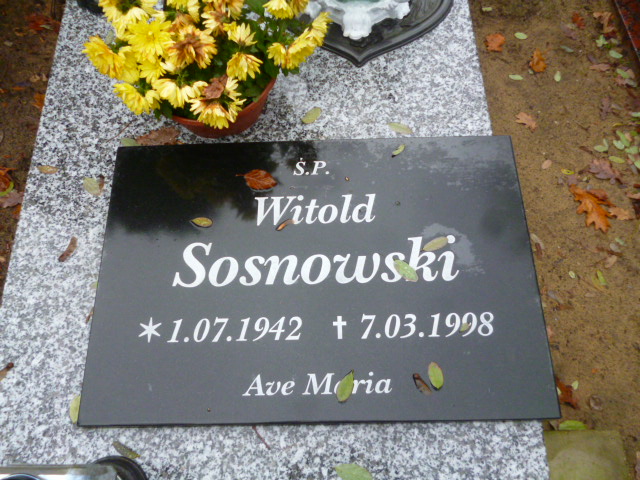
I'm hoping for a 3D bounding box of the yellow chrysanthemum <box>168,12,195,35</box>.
[{"bbox_3d":[-0.191,-0.296,0.712,0.046,0.032,0.044,0,68,2],"label":"yellow chrysanthemum"}]

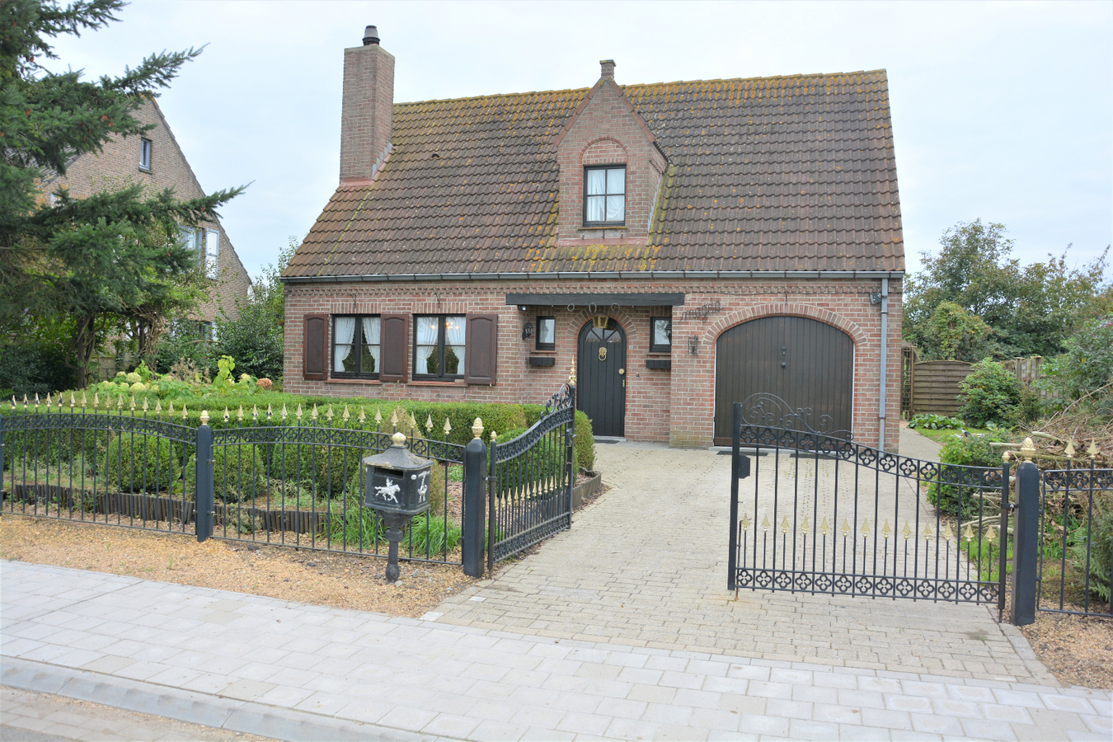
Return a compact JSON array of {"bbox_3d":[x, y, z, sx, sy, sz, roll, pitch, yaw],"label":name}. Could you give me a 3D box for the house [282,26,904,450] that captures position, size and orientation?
[{"bbox_3d":[1.264,-3.226,18.576,11.400,8.780,8.400,1,1,16],"label":"house"}]

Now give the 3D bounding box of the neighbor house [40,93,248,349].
[{"bbox_3d":[-16.103,-3.612,24.439,9.500,8.700,9.600,1,1,16],"label":"neighbor house"}]

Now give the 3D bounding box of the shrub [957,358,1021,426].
[{"bbox_3d":[10.360,0.510,20.000,1.550,1.630,1.500,1,1,16],"label":"shrub"}]

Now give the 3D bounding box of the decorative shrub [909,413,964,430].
[{"bbox_3d":[8.570,1.130,18.850,1.250,0.360,0.850,1,1,16],"label":"decorative shrub"}]

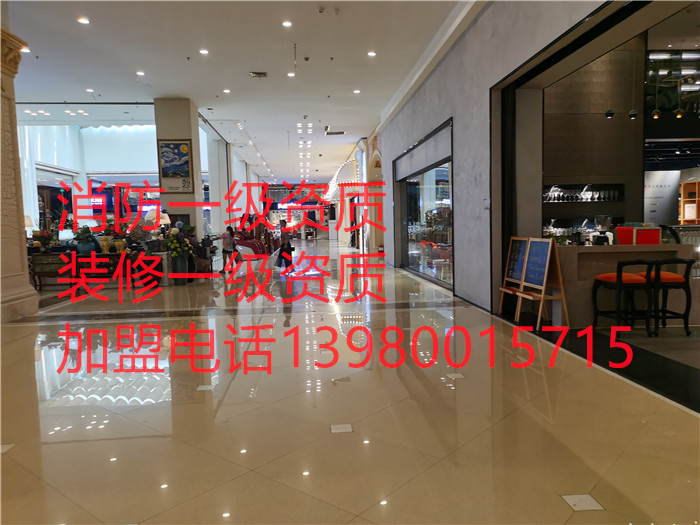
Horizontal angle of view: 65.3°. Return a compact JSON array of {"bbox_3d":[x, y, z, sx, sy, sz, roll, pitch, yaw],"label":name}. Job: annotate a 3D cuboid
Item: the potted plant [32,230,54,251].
[{"bbox_3d":[-7.694,-0.546,13.706,0.480,0.515,0.440,-2,4,-5],"label":"potted plant"}]

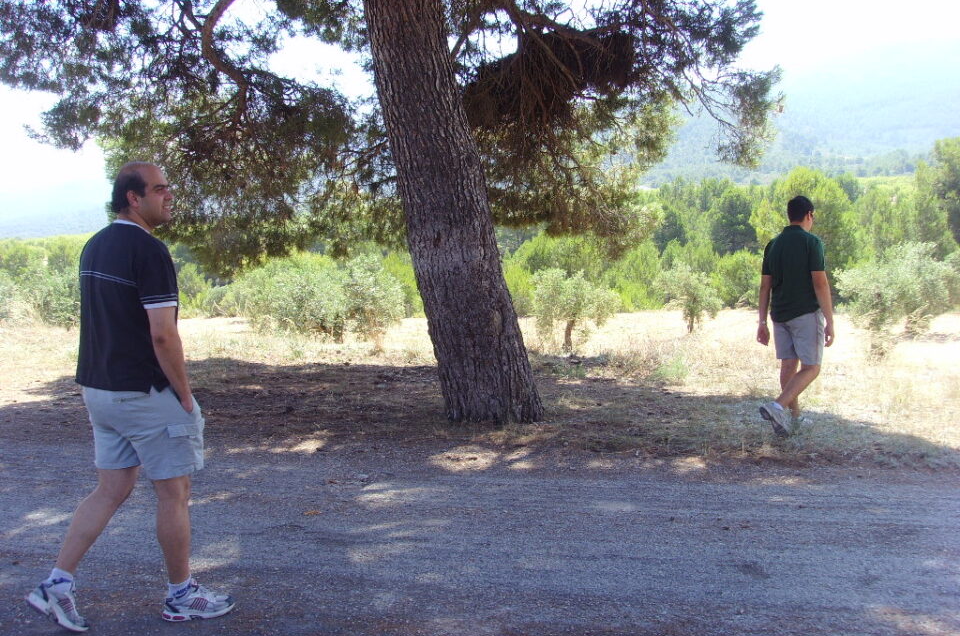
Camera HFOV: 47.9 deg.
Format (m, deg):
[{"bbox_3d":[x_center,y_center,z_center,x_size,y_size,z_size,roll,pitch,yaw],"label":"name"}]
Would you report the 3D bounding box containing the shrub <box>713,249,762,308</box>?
[{"bbox_3d":[6.705,-0.992,27.932,1.372,1.499,1.303,0,5,0],"label":"shrub"}]

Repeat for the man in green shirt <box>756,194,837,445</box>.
[{"bbox_3d":[2.343,-0.036,7.955,0.540,1.720,0.600,5,7,42],"label":"man in green shirt"}]

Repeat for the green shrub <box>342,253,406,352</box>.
[{"bbox_3d":[-1.723,-0.255,17.430,1.068,1.535,1.014,0,5,0],"label":"green shrub"}]

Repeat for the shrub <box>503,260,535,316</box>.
[{"bbox_3d":[0.661,-0.706,25.939,1.298,1.345,1.233,0,5,0],"label":"shrub"}]

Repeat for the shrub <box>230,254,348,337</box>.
[{"bbox_3d":[-3.258,-0.346,18.430,1.950,1.537,1.657,0,5,0],"label":"shrub"}]

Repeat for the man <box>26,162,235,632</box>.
[{"bbox_3d":[-1.323,0.299,4.016,0.720,1.730,0.540,-4,6,-36],"label":"man"}]

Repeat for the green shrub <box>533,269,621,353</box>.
[{"bbox_3d":[1.561,-0.119,17.438,1.424,1.359,1.353,0,5,0],"label":"green shrub"}]

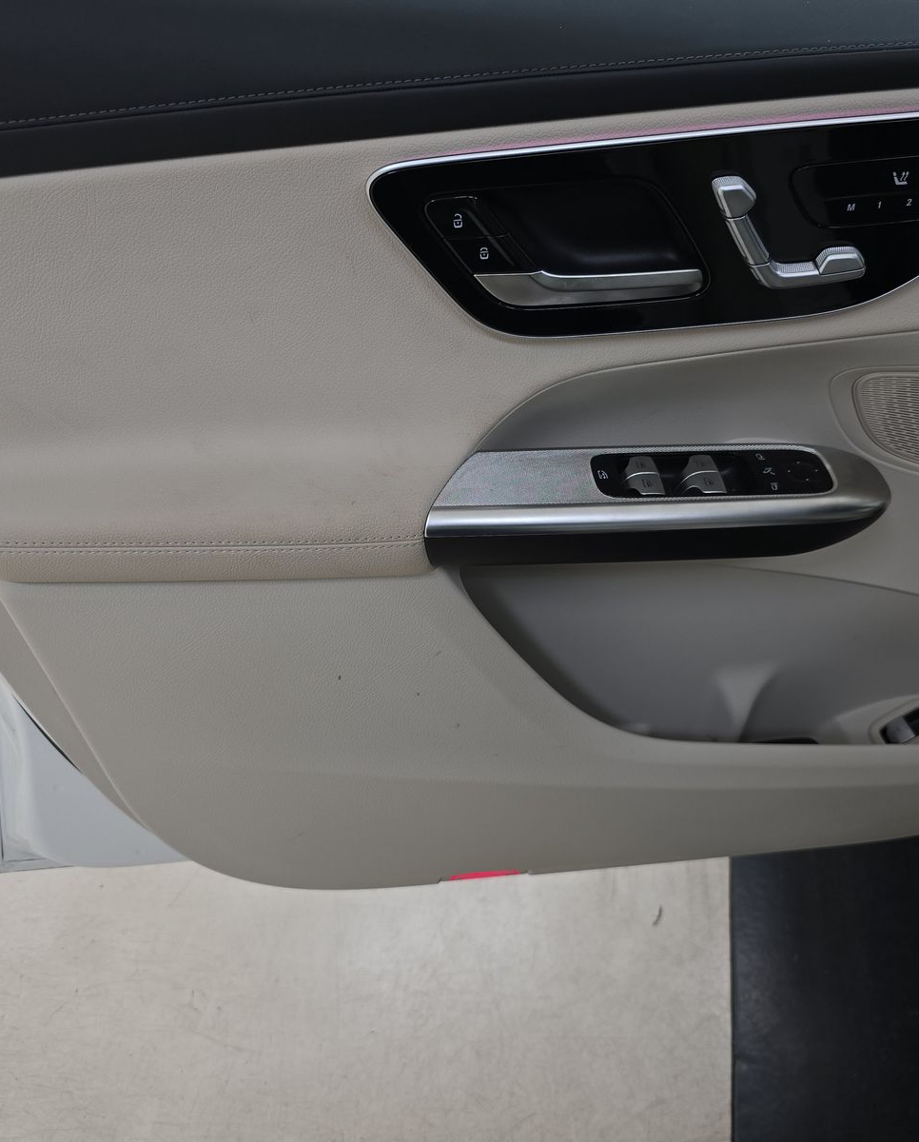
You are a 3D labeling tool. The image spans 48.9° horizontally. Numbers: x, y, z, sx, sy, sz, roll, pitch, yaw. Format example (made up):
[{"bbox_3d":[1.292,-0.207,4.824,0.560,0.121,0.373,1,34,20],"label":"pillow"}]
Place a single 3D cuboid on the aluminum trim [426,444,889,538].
[{"bbox_3d":[0.135,-0.060,0.735,0.325,0.032,0.085,-2,33,-4],"label":"aluminum trim"}]

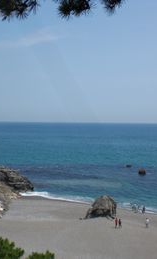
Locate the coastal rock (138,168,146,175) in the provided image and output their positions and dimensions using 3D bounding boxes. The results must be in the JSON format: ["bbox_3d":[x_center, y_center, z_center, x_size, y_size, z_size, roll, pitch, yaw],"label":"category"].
[{"bbox_3d":[24.830,16.411,147.000,2.900,2.200,2.700,0,1,0],"label":"coastal rock"}]

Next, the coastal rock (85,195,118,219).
[{"bbox_3d":[4.432,15.283,75.300,6.000,4.100,5.000,0,1,0],"label":"coastal rock"}]

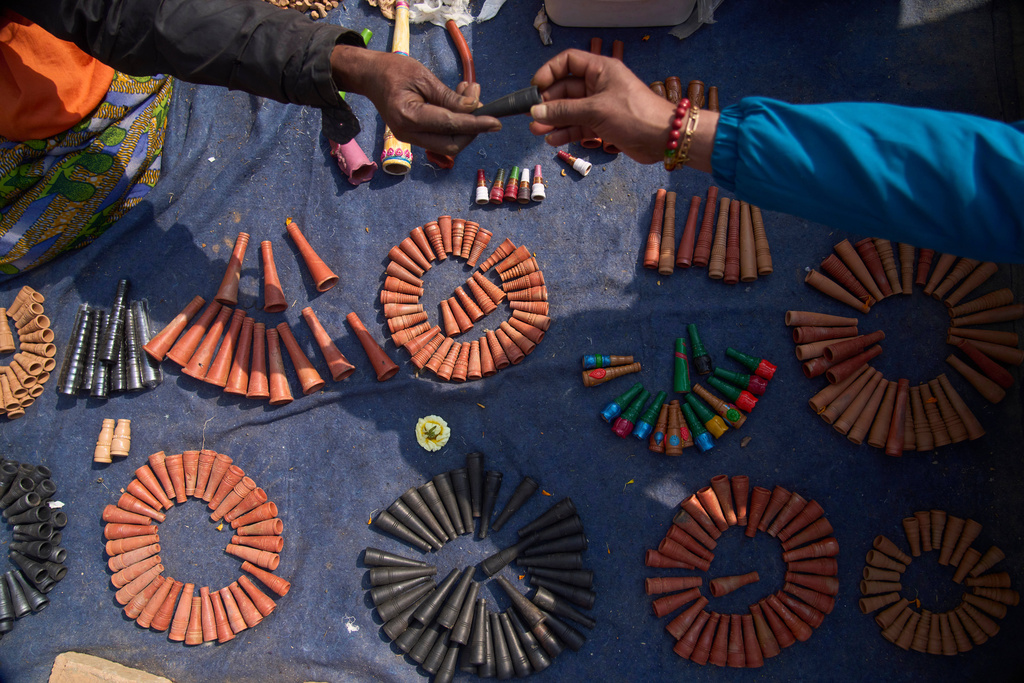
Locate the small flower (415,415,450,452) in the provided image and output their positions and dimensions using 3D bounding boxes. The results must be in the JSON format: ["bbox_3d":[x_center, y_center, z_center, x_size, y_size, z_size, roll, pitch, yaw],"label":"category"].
[{"bbox_3d":[-0.112,0.130,0.960,0.049,0.024,0.052,0,80,0],"label":"small flower"}]

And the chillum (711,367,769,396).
[{"bbox_3d":[0.337,0.057,1.007,0.074,0.025,0.025,21,86,12],"label":"chillum"}]

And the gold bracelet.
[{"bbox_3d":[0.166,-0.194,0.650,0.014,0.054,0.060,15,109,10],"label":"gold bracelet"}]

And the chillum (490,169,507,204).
[{"bbox_3d":[-0.018,-0.234,1.029,0.019,0.019,0.053,7,75,1],"label":"chillum"}]

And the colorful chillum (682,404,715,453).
[{"bbox_3d":[0.262,0.120,0.963,0.023,0.023,0.070,-26,80,-4],"label":"colorful chillum"}]

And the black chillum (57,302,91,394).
[{"bbox_3d":[-0.697,0.013,1.094,0.027,0.027,0.144,4,82,5],"label":"black chillum"}]

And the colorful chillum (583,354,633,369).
[{"bbox_3d":[0.139,0.027,0.983,0.072,0.018,0.018,-3,80,-4],"label":"colorful chillum"}]

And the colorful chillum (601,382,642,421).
[{"bbox_3d":[0.159,0.086,0.972,0.070,0.022,0.022,-41,82,-11],"label":"colorful chillum"}]

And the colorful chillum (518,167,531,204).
[{"bbox_3d":[0.020,-0.234,1.021,0.018,0.018,0.051,3,78,1],"label":"colorful chillum"}]

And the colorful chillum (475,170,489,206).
[{"bbox_3d":[-0.045,-0.234,1.029,0.019,0.019,0.053,-3,75,0],"label":"colorful chillum"}]

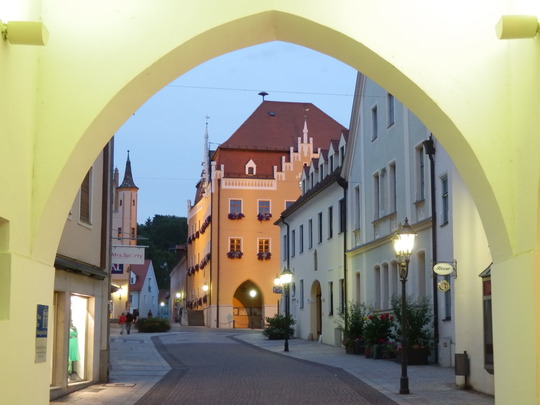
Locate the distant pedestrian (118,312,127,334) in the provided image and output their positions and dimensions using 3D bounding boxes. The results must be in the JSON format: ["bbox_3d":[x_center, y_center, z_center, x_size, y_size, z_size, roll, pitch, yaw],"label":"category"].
[{"bbox_3d":[-11.016,9.083,70.117,0.550,1.640,0.420,1,-8,-5],"label":"distant pedestrian"}]

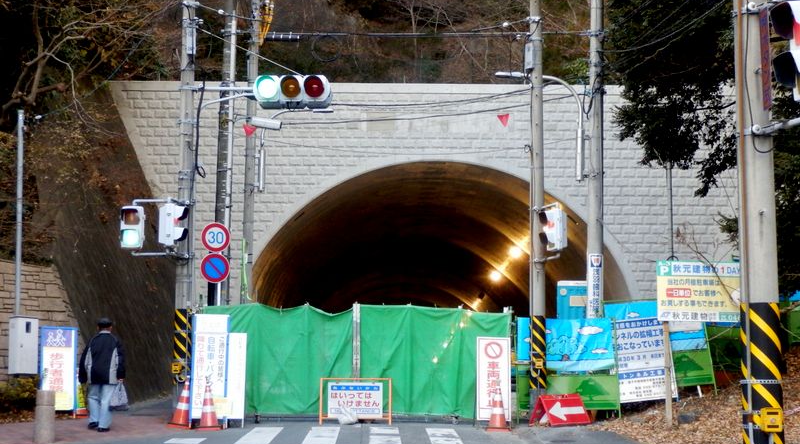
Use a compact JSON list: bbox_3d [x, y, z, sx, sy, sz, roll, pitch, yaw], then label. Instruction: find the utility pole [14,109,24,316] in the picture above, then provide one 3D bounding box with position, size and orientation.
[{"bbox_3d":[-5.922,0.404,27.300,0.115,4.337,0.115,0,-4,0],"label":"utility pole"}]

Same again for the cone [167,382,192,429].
[{"bbox_3d":[-3.269,2.716,26.100,0.380,0.706,0.380,0,-4,0],"label":"cone"}]

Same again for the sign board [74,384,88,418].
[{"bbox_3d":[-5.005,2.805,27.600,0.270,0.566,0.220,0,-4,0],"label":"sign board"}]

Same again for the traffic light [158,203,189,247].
[{"bbox_3d":[-3.611,0.040,28.000,0.410,0.700,0.370,-1,-3,9],"label":"traffic light"}]

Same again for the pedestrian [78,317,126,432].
[{"bbox_3d":[-4.370,2.240,25.800,0.630,1.675,0.420,0,-4,5],"label":"pedestrian"}]

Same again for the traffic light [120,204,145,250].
[{"bbox_3d":[-4.272,0.088,28.000,0.370,0.710,0.400,0,-3,6],"label":"traffic light"}]

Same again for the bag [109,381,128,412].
[{"bbox_3d":[-4.176,2.593,26.100,0.290,0.420,0.180,0,-3,0],"label":"bag"}]

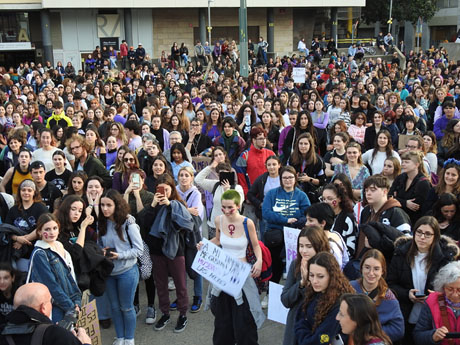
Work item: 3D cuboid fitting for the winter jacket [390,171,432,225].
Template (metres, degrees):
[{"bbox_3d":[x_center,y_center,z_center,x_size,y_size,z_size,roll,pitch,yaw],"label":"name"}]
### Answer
[{"bbox_3d":[2.104,0.316,7.300,0.470,0.630,0.340,8,16,32],"label":"winter jacket"}]

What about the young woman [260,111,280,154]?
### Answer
[{"bbox_3d":[0.636,-0.233,10.366,0.450,1.640,0.300,3,15,14],"label":"young woman"}]

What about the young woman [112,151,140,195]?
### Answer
[{"bbox_3d":[-1.190,0.524,7.583,0.460,1.640,0.310,-2,15,-6],"label":"young woman"}]

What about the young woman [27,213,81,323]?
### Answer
[{"bbox_3d":[-1.547,1.155,5.640,0.330,1.630,0.450,12,19,43],"label":"young woman"}]

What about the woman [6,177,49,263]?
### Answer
[{"bbox_3d":[-1.949,0.866,6.226,0.460,1.650,0.360,-5,15,-14],"label":"woman"}]

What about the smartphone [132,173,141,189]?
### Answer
[{"bbox_3d":[-0.951,0.081,6.350,0.077,0.155,0.012,1,14,8],"label":"smartphone"}]

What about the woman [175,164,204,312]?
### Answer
[{"bbox_3d":[-0.444,0.731,6.754,0.430,1.630,0.330,4,15,19],"label":"woman"}]

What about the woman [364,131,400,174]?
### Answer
[{"bbox_3d":[2.232,0.185,9.291,0.550,1.640,0.320,1,14,8],"label":"woman"}]

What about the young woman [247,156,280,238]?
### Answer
[{"bbox_3d":[0.484,0.521,7.518,0.480,1.640,0.320,-1,15,0],"label":"young woman"}]

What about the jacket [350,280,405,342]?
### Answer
[{"bbox_3d":[0.961,0.988,4.123,0.430,0.570,0.280,7,16,27],"label":"jacket"}]

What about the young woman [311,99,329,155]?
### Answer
[{"bbox_3d":[1.874,-0.707,13.193,0.430,1.650,0.300,0,14,2],"label":"young woman"}]

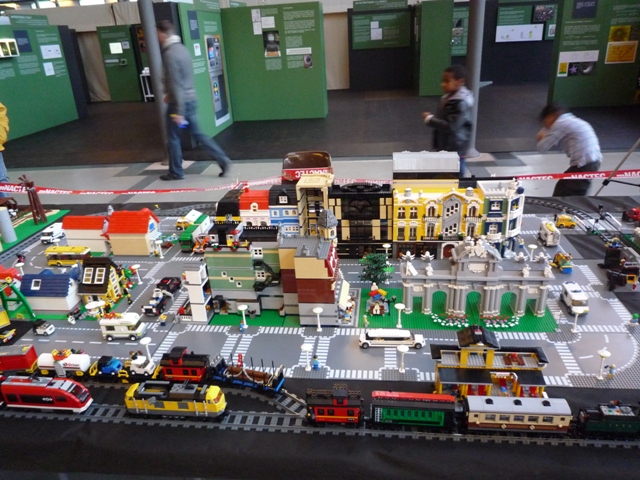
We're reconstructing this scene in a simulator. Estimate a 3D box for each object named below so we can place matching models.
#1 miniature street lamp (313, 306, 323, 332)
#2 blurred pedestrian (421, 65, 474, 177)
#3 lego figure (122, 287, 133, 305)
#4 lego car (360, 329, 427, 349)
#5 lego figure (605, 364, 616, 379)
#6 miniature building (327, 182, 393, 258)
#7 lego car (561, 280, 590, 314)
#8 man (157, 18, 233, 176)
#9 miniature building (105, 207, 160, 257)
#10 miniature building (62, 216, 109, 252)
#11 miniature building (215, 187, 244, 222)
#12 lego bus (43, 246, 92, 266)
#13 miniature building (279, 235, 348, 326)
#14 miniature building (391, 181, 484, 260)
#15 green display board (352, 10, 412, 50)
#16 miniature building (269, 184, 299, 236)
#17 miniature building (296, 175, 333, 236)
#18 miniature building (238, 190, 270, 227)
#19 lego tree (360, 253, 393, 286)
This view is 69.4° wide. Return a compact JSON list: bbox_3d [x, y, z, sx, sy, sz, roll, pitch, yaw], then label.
[{"bbox_3d":[-0.002,0.265,1.523,0.033,0.083,0.033,0,24,8],"label":"miniature street lamp"},{"bbox_3d":[1.159,-0.943,4.223,0.450,1.230,0.380,-3,24,1],"label":"blurred pedestrian"},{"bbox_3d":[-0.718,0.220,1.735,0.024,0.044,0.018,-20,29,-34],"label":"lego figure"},{"bbox_3d":[0.226,0.305,1.446,0.205,0.051,0.052,-1,24,6],"label":"lego car"},{"bbox_3d":[0.789,0.355,1.256,0.024,0.042,0.024,9,27,26],"label":"lego figure"},{"bbox_3d":[0.181,-0.097,2.030,0.256,0.316,0.180,0,24,6],"label":"miniature building"},{"bbox_3d":[0.868,0.199,1.576,0.054,0.058,0.108,0,24,8],"label":"lego car"},{"bbox_3d":[-1.559,-1.573,5.353,0.900,1.740,0.460,0,24,8],"label":"man"},{"bbox_3d":[-0.873,-0.046,2.185,0.210,0.215,0.123,0,24,8],"label":"miniature building"},{"bbox_3d":[-1.122,-0.038,2.252,0.215,0.175,0.092,0,24,8],"label":"miniature building"},{"bbox_3d":[-0.381,-0.078,2.120,0.122,0.272,0.192,0,24,8],"label":"miniature building"},{"bbox_3d":[-1.127,0.077,2.082,0.190,0.070,0.064,1,24,9],"label":"lego bus"},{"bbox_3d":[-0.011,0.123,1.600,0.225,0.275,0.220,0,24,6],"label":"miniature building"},{"bbox_3d":[0.500,-0.095,1.988,0.368,0.304,0.194,0,24,8],"label":"miniature building"},{"bbox_3d":[1.663,-5.625,12.500,1.580,0.840,0.040,-1,24,5],"label":"green display board"},{"bbox_3d":[-0.138,-0.089,2.058,0.125,0.310,0.141,0,24,8],"label":"miniature building"},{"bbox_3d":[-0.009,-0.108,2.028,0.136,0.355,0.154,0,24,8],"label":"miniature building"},{"bbox_3d":[-0.268,-0.077,2.075,0.126,0.282,0.145,0,24,6],"label":"miniature building"},{"bbox_3d":[0.209,0.124,1.722,0.124,0.154,0.124,0,24,8],"label":"lego tree"}]

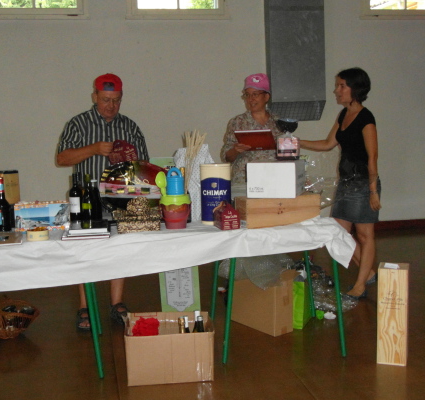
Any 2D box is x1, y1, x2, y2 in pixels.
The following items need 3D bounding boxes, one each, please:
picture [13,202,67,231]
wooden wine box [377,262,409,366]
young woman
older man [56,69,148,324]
[{"bbox_3d":[-0.950,0.089,3.539,0.297,0.150,0.095,-2,9,-8],"label":"picture"},{"bbox_3d":[1.000,0.628,3.481,0.155,0.525,0.160,1,8,19],"label":"wooden wine box"},{"bbox_3d":[0.958,-0.114,4.696,0.660,1.690,0.480,-6,9,-34],"label":"young woman"},{"bbox_3d":[-0.713,0.012,4.101,0.580,1.670,0.430,-3,8,-10],"label":"older man"}]

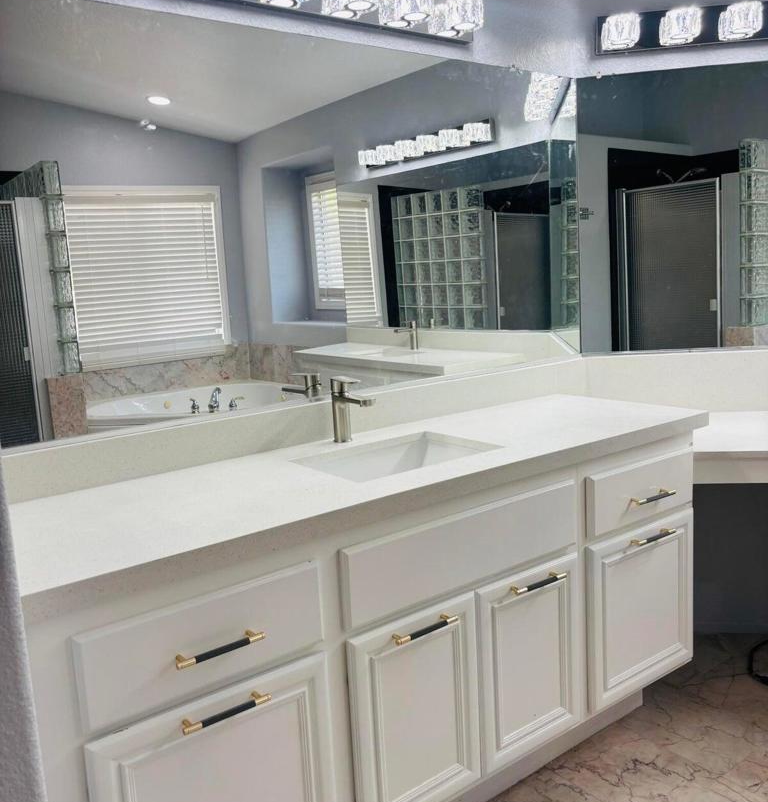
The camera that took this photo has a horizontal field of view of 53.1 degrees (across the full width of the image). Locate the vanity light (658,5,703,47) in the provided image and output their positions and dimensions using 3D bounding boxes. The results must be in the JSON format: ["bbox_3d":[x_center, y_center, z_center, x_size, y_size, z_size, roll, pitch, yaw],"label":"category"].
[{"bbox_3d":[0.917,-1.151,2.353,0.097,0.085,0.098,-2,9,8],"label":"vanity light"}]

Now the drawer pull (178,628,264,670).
[{"bbox_3d":[-0.275,0.412,1.289,0.156,0.012,0.038,-10,11,-36],"label":"drawer pull"}]

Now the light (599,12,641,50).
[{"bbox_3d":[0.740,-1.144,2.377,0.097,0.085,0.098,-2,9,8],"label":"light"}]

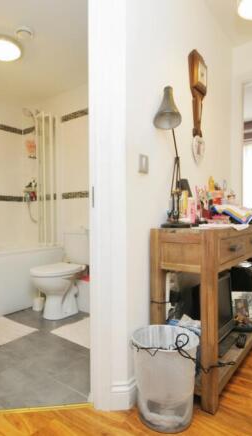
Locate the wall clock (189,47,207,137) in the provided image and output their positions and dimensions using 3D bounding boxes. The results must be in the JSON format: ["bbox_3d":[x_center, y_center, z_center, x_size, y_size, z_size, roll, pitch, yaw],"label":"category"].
[{"bbox_3d":[0.460,-0.800,1.737,0.055,0.570,0.175,0,0,37],"label":"wall clock"}]

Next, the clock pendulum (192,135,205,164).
[{"bbox_3d":[0.459,-0.425,1.746,0.020,0.185,0.170,0,0,37],"label":"clock pendulum"}]

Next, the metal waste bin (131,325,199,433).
[{"bbox_3d":[0.168,0.665,1.155,0.278,0.320,0.278,0,0,0],"label":"metal waste bin"}]

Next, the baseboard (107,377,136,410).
[{"bbox_3d":[-0.012,0.762,1.188,0.115,0.125,0.050,0,0,-5],"label":"baseboard"}]

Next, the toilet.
[{"bbox_3d":[-0.545,0.465,2.339,0.370,0.720,0.610,0,0,37],"label":"toilet"}]

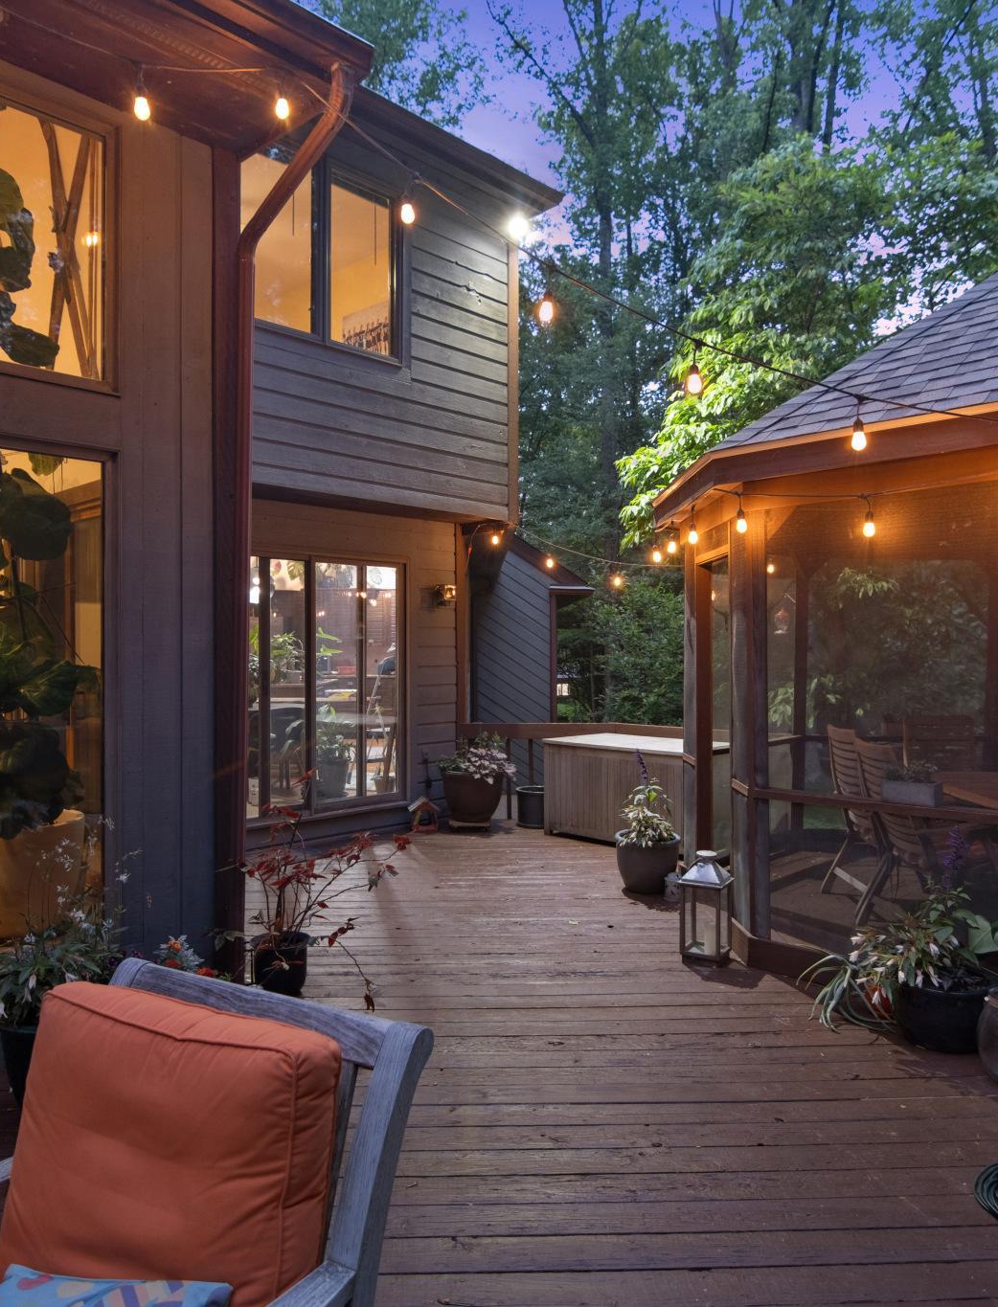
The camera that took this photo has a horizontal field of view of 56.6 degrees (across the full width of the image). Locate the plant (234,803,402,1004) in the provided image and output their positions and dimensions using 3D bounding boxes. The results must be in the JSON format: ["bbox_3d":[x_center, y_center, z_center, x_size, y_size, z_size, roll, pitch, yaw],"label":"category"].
[{"bbox_3d":[-0.840,1.130,4.220,0.790,0.850,0.680,0,0,-12],"label":"plant"}]

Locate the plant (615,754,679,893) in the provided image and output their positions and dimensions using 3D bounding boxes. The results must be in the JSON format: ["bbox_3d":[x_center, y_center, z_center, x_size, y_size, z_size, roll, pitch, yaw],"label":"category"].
[{"bbox_3d":[0.985,1.115,6.190,0.430,0.900,0.430,0,0,6],"label":"plant"}]

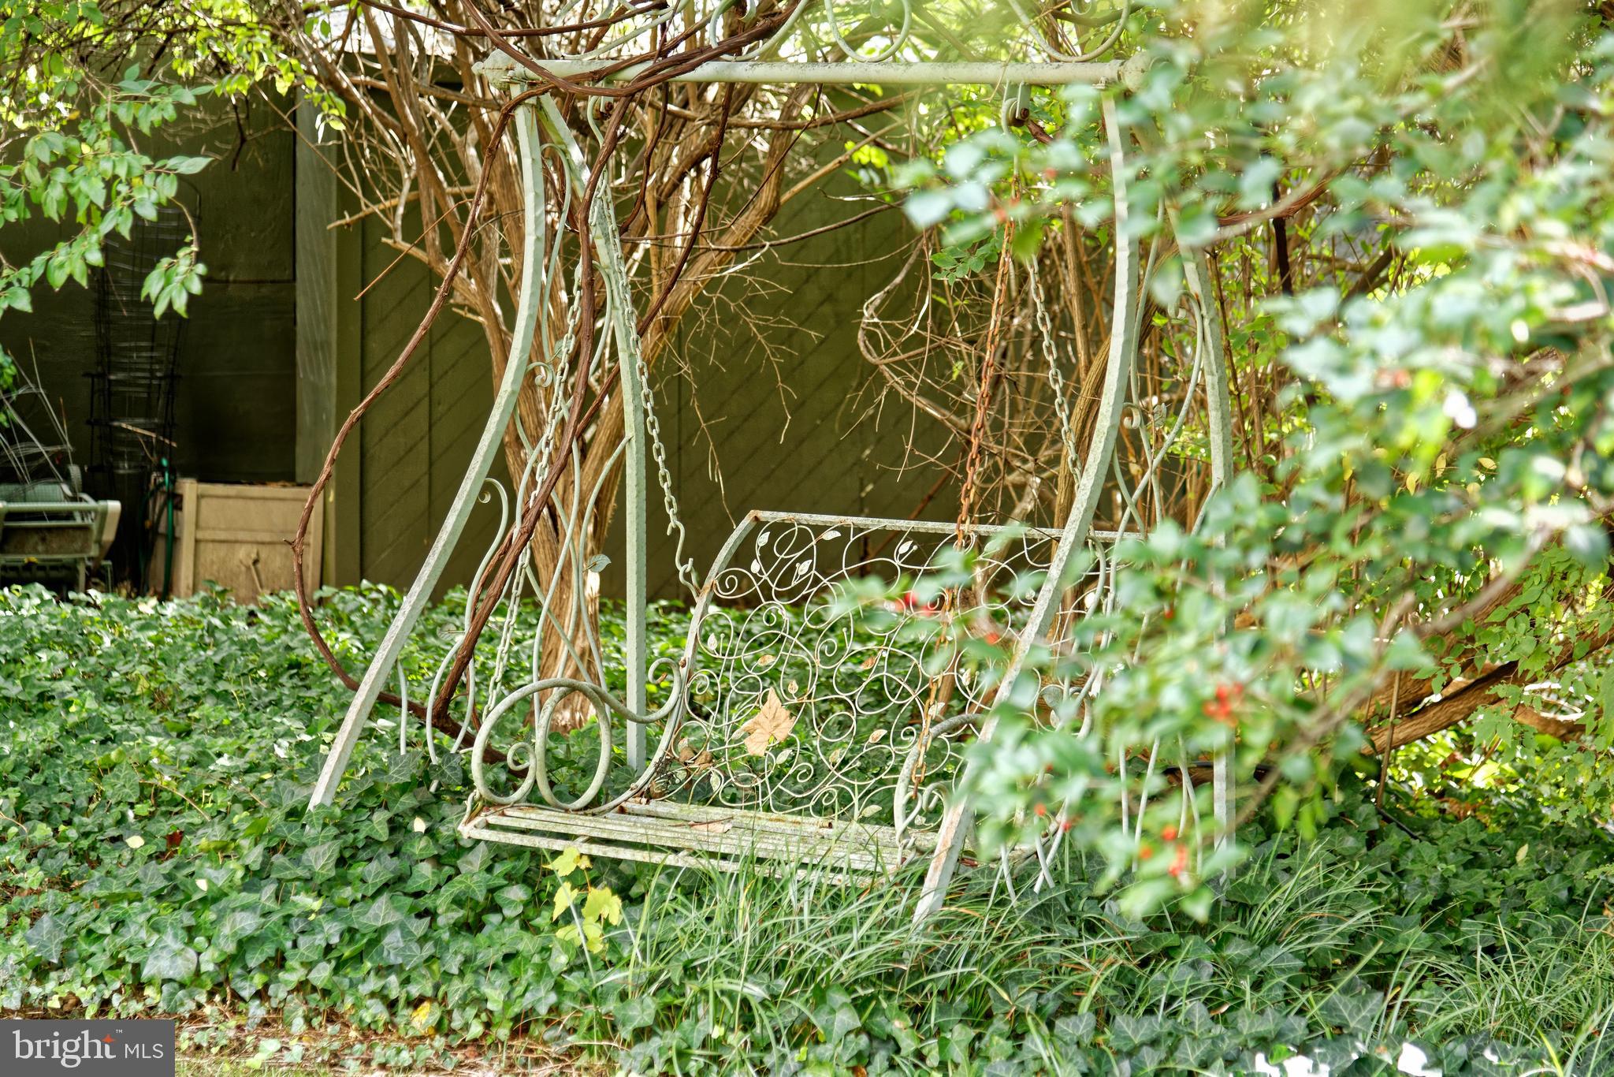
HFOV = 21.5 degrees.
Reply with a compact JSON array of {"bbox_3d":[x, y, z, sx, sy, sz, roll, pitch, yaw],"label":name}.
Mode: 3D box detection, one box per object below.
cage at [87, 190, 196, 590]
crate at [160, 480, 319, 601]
[{"bbox_3d":[-2.564,-0.560,16.400,0.400,1.540,0.380,0,3,-9],"label":"cage"},{"bbox_3d":[-2.143,0.036,16.100,0.520,0.520,0.490,1,3,-20],"label":"crate"}]

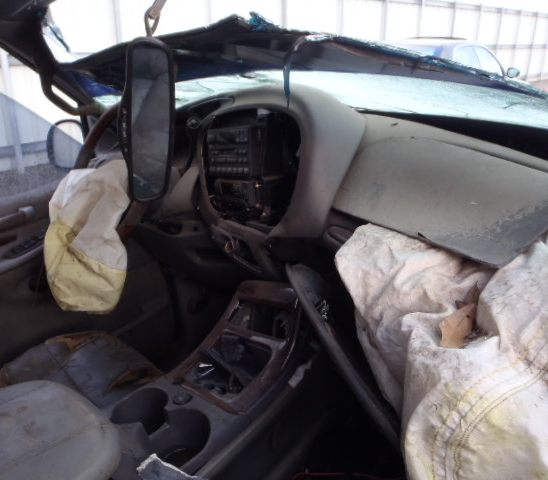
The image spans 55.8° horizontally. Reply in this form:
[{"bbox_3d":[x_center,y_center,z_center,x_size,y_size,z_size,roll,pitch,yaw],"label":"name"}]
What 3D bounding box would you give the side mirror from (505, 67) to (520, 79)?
[{"bbox_3d":[3.180,-2.225,6.900,0.190,0.140,0.110,13,22,36],"label":"side mirror"}]

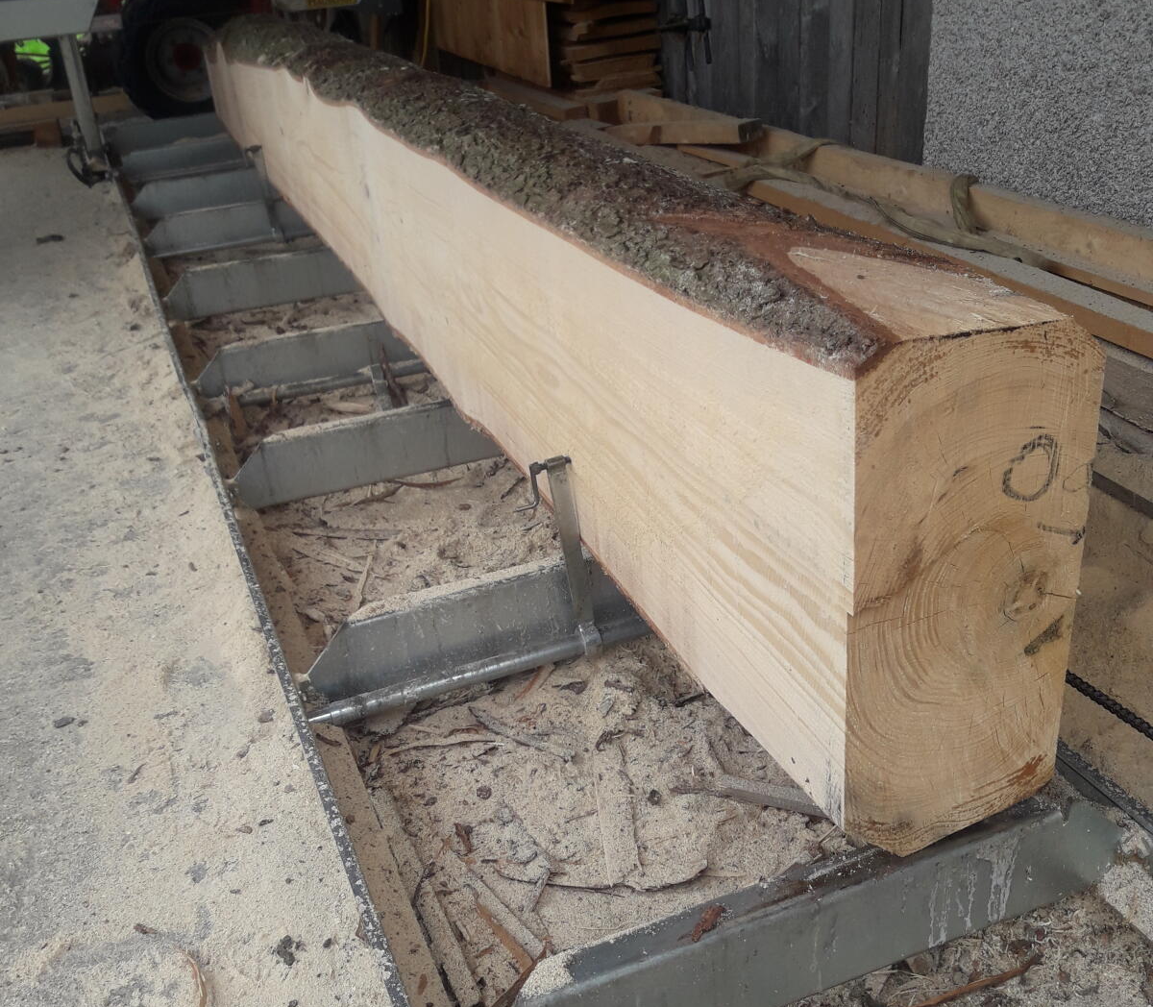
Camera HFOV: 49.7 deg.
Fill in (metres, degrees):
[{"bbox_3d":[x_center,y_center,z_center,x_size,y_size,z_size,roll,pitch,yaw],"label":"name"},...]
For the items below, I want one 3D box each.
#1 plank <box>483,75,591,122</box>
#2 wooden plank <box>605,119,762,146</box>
[{"bbox_3d":[-0.219,-1.876,5.761,0.107,0.046,1.104,-14,28,-19],"label":"plank"},{"bbox_3d":[0.389,-1.375,4.610,0.623,0.062,0.128,14,31,40],"label":"wooden plank"}]

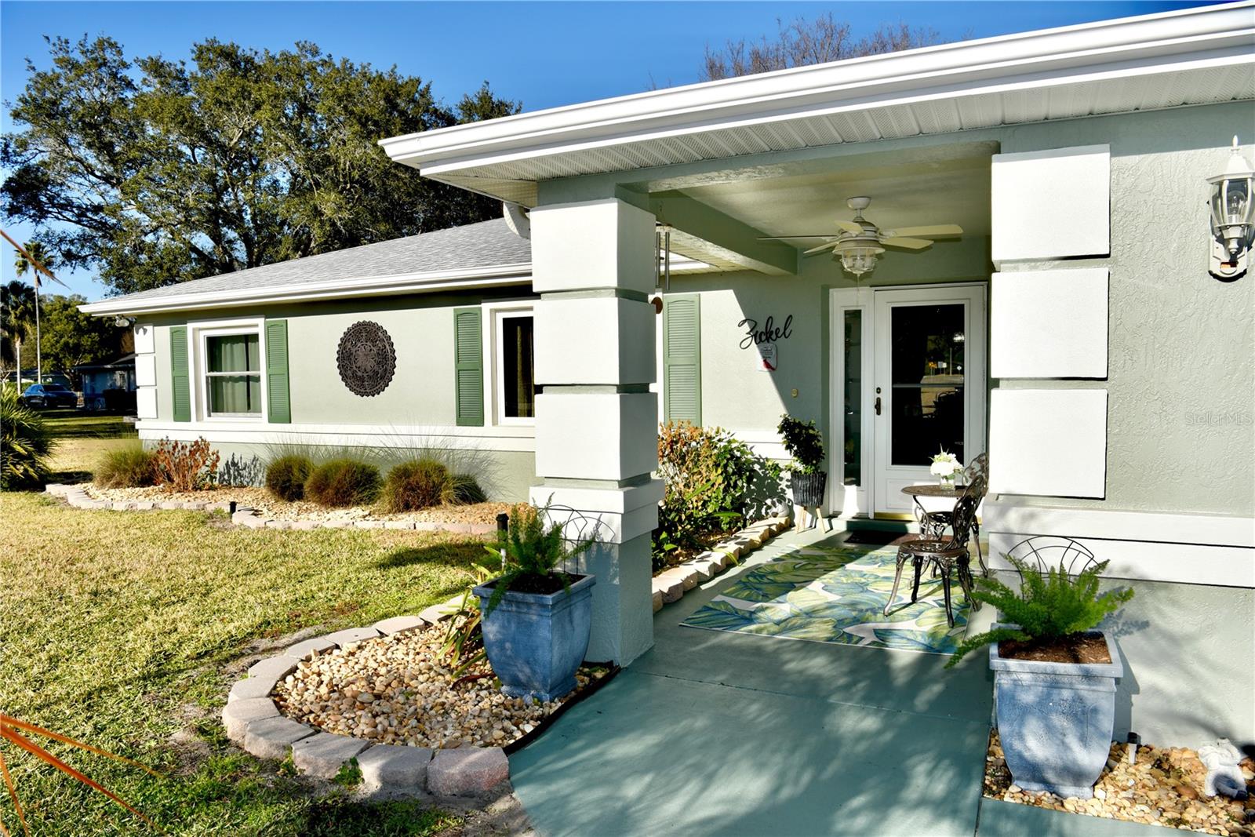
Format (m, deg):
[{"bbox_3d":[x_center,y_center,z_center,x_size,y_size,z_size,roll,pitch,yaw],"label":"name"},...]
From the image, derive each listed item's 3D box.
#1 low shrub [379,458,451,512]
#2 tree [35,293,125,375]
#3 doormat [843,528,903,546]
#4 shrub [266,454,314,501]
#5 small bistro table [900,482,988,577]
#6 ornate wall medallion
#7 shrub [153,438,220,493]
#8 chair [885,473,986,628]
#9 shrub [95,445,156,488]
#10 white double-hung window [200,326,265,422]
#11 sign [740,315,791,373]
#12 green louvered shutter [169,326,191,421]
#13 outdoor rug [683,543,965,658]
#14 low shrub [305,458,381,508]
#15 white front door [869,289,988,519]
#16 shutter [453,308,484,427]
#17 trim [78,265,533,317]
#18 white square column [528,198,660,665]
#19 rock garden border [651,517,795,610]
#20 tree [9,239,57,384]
[{"bbox_3d":[-2.246,0.674,8.931,0.750,0.541,0.750,-1,3,0],"label":"low shrub"},{"bbox_3d":[-39.711,-4.965,61.000,6.400,8.200,6.400,-2,3,-35],"label":"tree"},{"bbox_3d":[2.288,1.028,6.984,0.856,0.020,0.545,1,3,25],"label":"doormat"},{"bbox_3d":[-3.971,0.698,9.850,0.570,0.550,0.570,1,3,24],"label":"shrub"},{"bbox_3d":[2.048,0.789,5.377,0.580,0.654,0.580,1,3,25],"label":"small bistro table"},{"bbox_3d":[-3.115,-0.711,9.967,0.910,0.910,0.040,1,3,26],"label":"ornate wall medallion"},{"bbox_3d":[-5.568,0.578,10.579,0.855,0.684,0.741,1,3,25],"label":"shrub"},{"bbox_3d":[1.782,0.727,4.775,0.480,0.828,0.420,2,3,41],"label":"chair"},{"bbox_3d":[-6.727,0.619,11.212,0.827,0.570,0.807,1,3,25],"label":"shrub"},{"bbox_3d":[-5.336,-0.588,11.254,1.260,1.250,0.120,1,3,27],"label":"white double-hung window"},{"bbox_3d":[1.298,-0.705,7.872,0.517,0.552,0.030,1,3,24],"label":"sign"},{"bbox_3d":[-5.917,-0.590,11.053,0.345,1.270,0.045,1,3,25],"label":"green louvered shutter"},{"bbox_3d":[1.503,1.121,5.627,1.502,0.012,2.499,1,3,24],"label":"outdoor rug"},{"bbox_3d":[-3.201,0.723,9.420,0.820,0.550,0.780,1,3,24],"label":"low shrub"},{"bbox_3d":[2.684,-0.140,7.447,0.954,2.067,0.060,1,3,25],"label":"white front door"},{"bbox_3d":[-1.725,-0.557,9.157,0.375,1.290,0.040,1,3,25],"label":"shutter"},{"bbox_3d":[-4.243,-1.472,9.944,7.377,0.180,0.150,1,3,26],"label":"trim"},{"bbox_3d":[-0.170,0.075,4.201,0.513,2.236,0.511,1,3,25],"label":"white square column"},{"bbox_3d":[0.713,1.037,6.183,0.290,0.120,3.381,1,3,25],"label":"rock garden border"},{"bbox_3d":[-44.557,-7.194,63.000,3.000,12.400,3.000,-2,3,-35],"label":"tree"}]

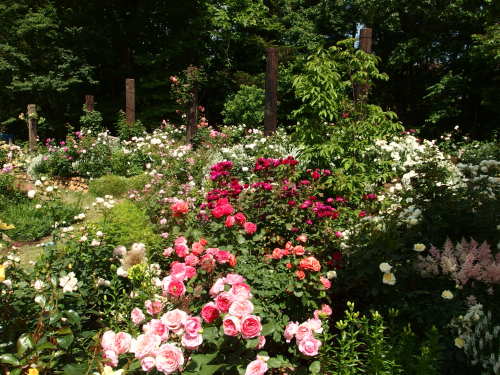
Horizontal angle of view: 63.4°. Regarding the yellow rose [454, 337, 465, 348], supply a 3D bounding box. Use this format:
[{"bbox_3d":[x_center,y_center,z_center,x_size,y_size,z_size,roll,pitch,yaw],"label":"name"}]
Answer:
[{"bbox_3d":[1.013,0.750,1.950,0.050,0.056,0.050,2,8,17],"label":"yellow rose"}]

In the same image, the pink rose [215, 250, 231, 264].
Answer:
[{"bbox_3d":[-0.150,0.381,2.200,0.087,0.071,0.070,-1,10,-4],"label":"pink rose"}]

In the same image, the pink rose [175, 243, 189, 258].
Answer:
[{"bbox_3d":[-0.381,0.350,2.250,0.078,0.083,0.070,-2,10,-10],"label":"pink rose"}]

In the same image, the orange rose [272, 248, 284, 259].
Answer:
[{"bbox_3d":[0.176,0.408,2.500,0.072,0.054,0.069,2,10,4],"label":"orange rose"}]

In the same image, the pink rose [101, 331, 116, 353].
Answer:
[{"bbox_3d":[-0.542,0.590,1.550,0.065,0.080,0.065,2,8,17],"label":"pink rose"}]

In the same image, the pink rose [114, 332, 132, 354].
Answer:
[{"bbox_3d":[-0.483,0.598,1.550,0.070,0.084,0.068,-2,8,-11],"label":"pink rose"}]

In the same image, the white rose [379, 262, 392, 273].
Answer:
[{"bbox_3d":[0.790,0.465,2.350,0.075,0.060,0.070,2,8,11],"label":"white rose"}]

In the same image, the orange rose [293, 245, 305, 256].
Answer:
[{"bbox_3d":[0.300,0.385,2.450,0.070,0.068,0.065,-1,8,-6],"label":"orange rose"}]

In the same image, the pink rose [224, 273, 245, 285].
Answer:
[{"bbox_3d":[-0.073,0.427,1.900,0.091,0.058,0.087,1,10,-2],"label":"pink rose"}]

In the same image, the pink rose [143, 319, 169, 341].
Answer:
[{"bbox_3d":[-0.379,0.569,1.620,0.104,0.082,0.080,-7,12,-34],"label":"pink rose"}]

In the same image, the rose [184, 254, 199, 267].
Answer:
[{"bbox_3d":[-0.318,0.397,2.200,0.074,0.057,0.071,-1,10,-8],"label":"rose"}]

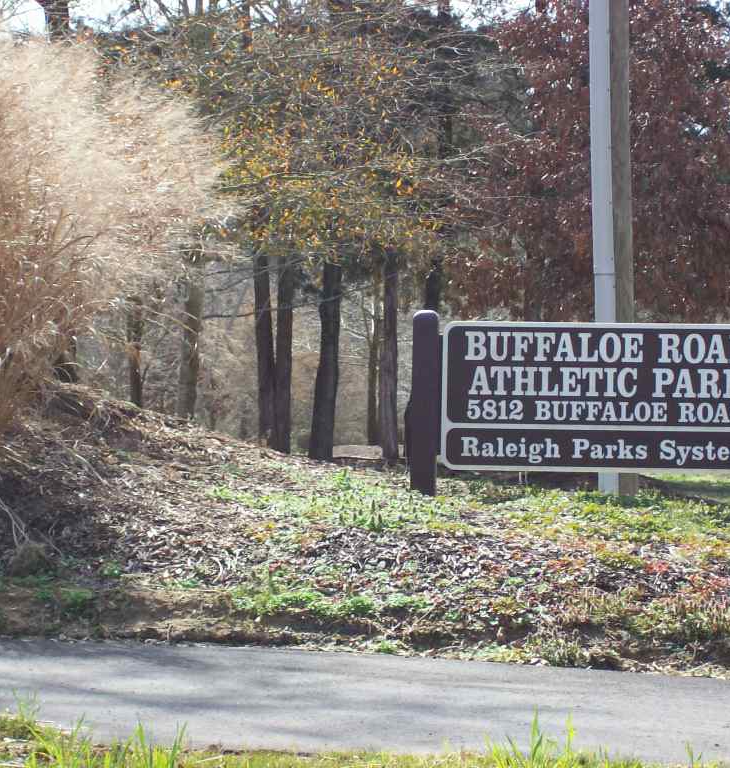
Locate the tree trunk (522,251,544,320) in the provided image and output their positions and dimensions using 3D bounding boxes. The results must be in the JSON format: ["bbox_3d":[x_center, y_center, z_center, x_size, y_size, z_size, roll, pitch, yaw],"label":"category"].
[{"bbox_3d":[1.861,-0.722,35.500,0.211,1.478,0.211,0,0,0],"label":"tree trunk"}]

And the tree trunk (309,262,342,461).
[{"bbox_3d":[-0.406,-0.236,33.500,0.273,2.079,0.273,3,0,0],"label":"tree trunk"}]

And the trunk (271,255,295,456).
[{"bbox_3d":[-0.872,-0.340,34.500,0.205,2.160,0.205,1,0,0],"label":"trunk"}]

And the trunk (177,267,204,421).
[{"bbox_3d":[-2.015,-0.458,37.000,0.232,1.717,0.232,3,0,0],"label":"trunk"}]

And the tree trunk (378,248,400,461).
[{"bbox_3d":[0.253,-0.274,33.000,0.196,2.211,0.196,1,0,0],"label":"tree trunk"}]

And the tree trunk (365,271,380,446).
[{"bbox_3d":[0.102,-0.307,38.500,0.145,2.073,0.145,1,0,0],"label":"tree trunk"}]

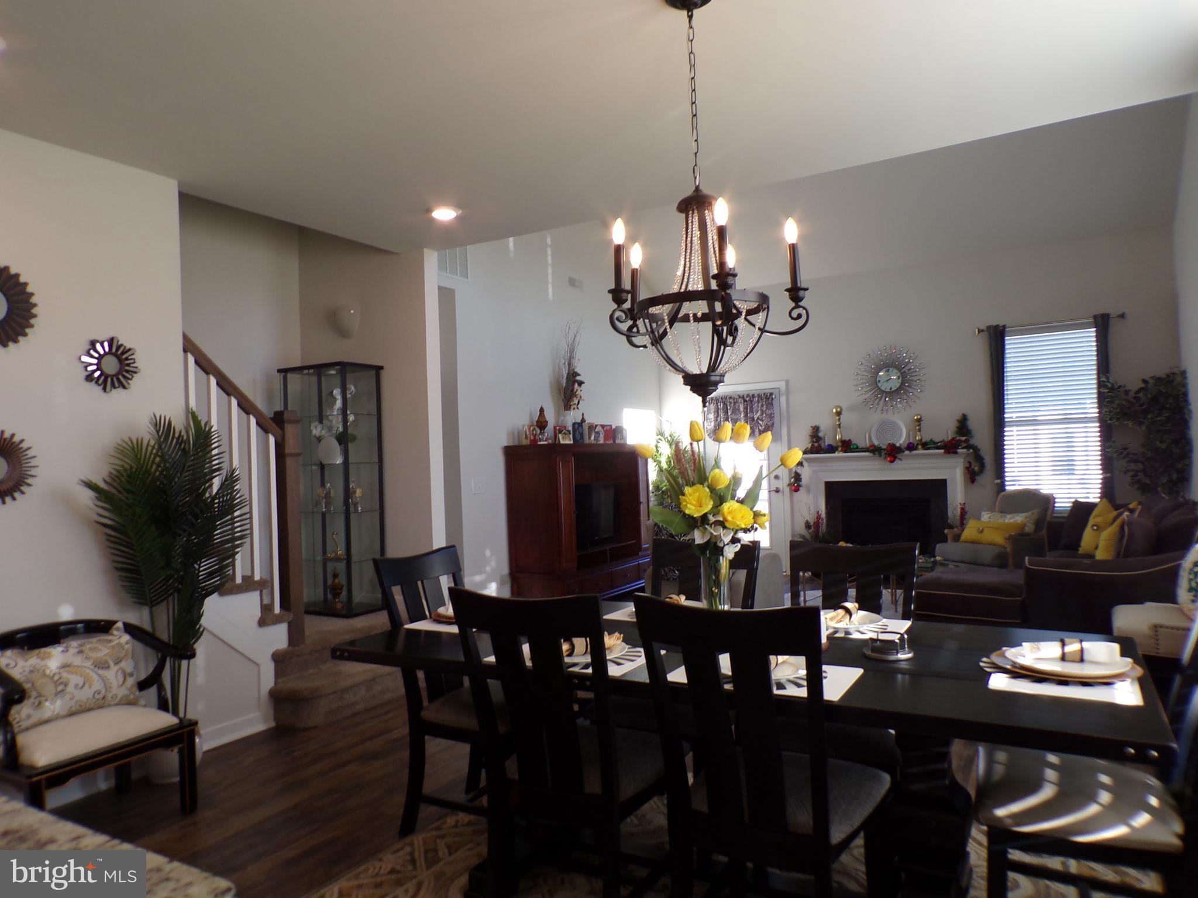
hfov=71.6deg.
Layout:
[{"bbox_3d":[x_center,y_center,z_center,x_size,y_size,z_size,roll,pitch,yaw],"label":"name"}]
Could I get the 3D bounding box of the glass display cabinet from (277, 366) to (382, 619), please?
[{"bbox_3d":[-1.776,0.267,5.578,0.603,1.625,0.367,-2,-1,30],"label":"glass display cabinet"}]

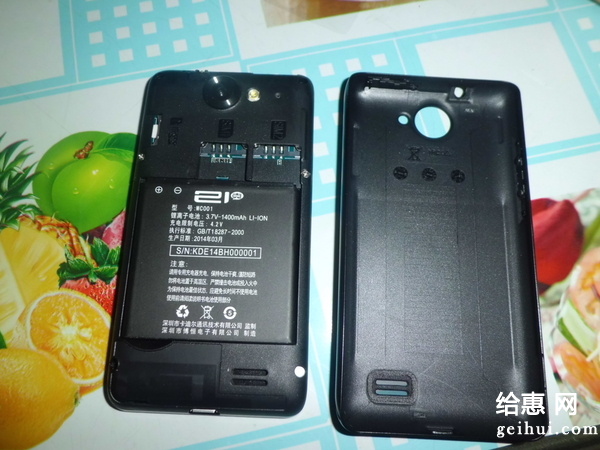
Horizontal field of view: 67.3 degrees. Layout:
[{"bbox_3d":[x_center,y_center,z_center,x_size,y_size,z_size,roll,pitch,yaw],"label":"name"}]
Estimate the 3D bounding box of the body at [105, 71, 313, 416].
[{"bbox_3d":[-0.027,0.001,0.148,0.060,0.009,0.115,2,75,0],"label":"body"}]

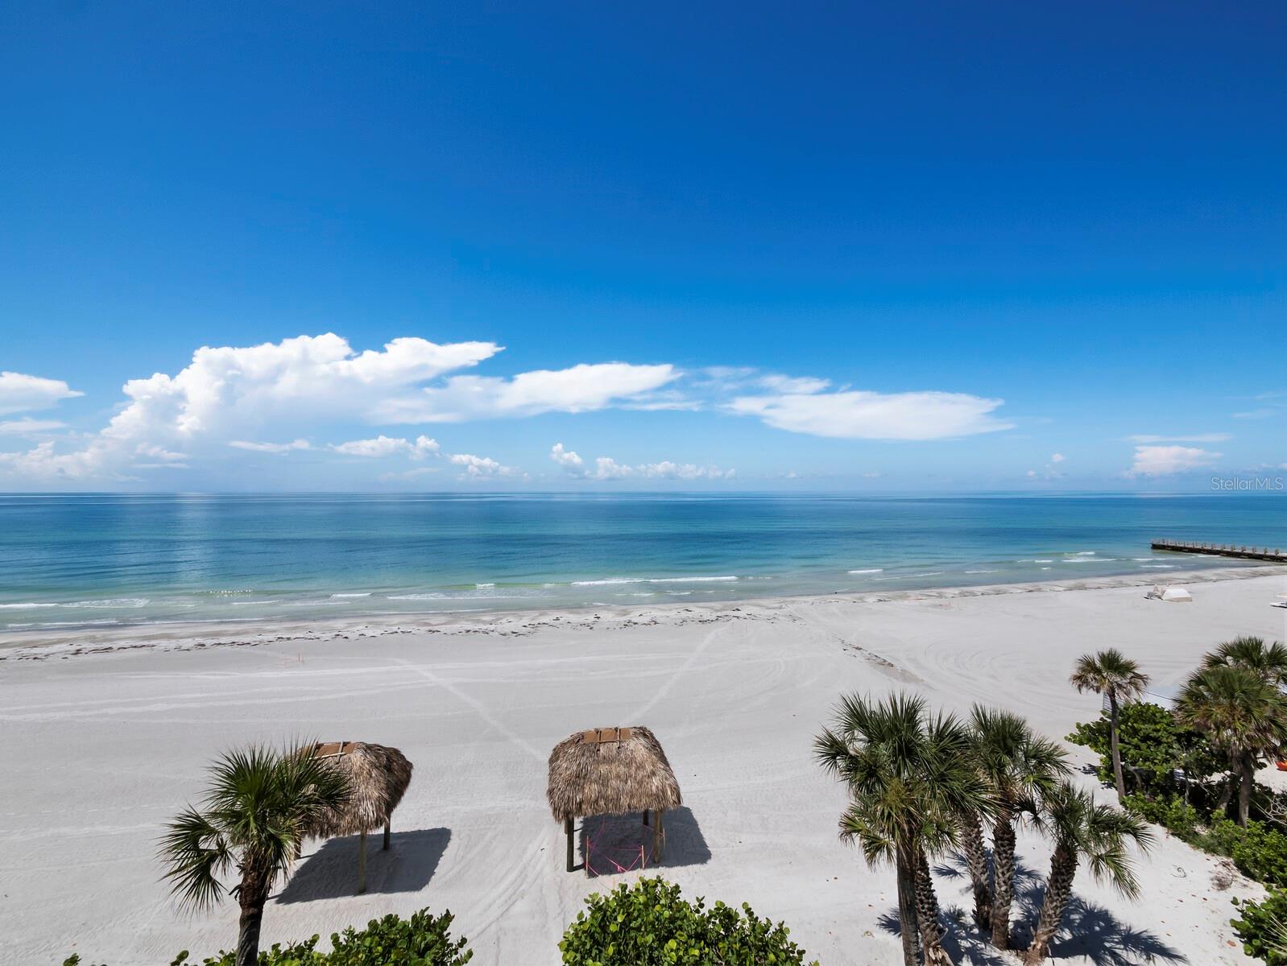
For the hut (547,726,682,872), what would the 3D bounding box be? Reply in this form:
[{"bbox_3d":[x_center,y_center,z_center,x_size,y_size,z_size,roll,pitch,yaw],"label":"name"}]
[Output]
[{"bbox_3d":[-1.084,10.000,17.057,4.000,3.830,2.900,0,-1,-8],"label":"hut"}]

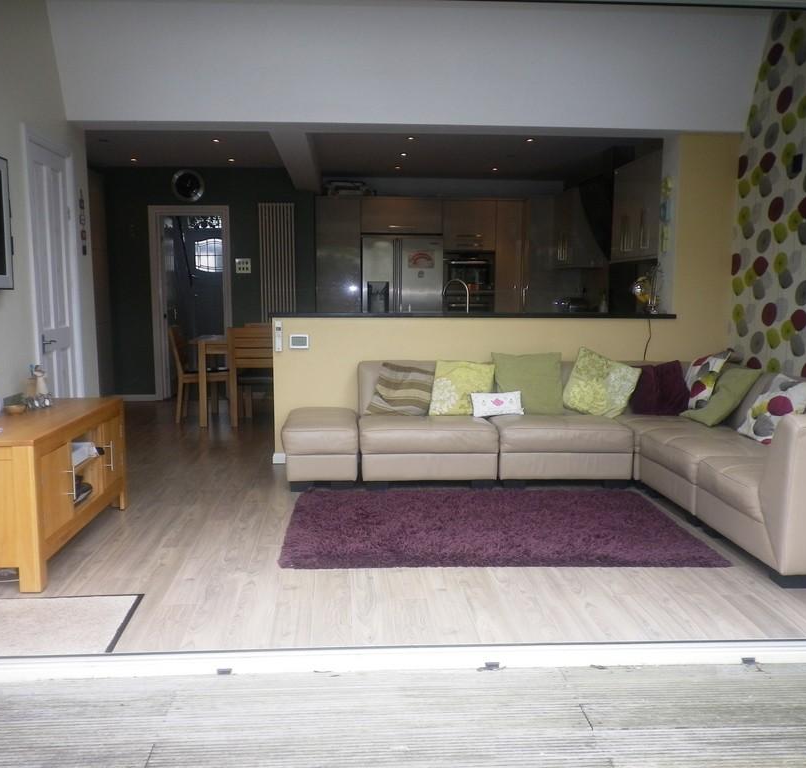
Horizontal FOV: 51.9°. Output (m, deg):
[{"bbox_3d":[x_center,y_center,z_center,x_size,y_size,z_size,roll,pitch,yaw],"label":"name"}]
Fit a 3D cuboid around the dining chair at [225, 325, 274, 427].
[{"bbox_3d":[-1.301,-0.085,7.469,0.450,0.870,0.580,0,7,-4],"label":"dining chair"}]

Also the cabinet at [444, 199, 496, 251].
[{"bbox_3d":[0.723,-1.795,9.490,0.590,0.550,0.560,0,7,-4],"label":"cabinet"}]

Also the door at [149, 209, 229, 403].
[{"bbox_3d":[-2.274,-0.862,8.941,0.840,2.060,0.120,0,7,-4],"label":"door"}]

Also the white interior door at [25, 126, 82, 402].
[{"bbox_3d":[-2.065,-0.391,4.907,0.060,2.010,0.720,0,6,-4],"label":"white interior door"}]

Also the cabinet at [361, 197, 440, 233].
[{"bbox_3d":[-0.024,-1.883,9.394,0.905,0.400,0.580,0,6,-4],"label":"cabinet"}]

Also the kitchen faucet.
[{"bbox_3d":[0.397,-0.598,6.187,0.210,0.370,0.060,0,7,3],"label":"kitchen faucet"}]

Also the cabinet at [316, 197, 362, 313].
[{"bbox_3d":[-0.720,-0.986,9.442,0.490,2.195,0.580,0,6,-4],"label":"cabinet"}]

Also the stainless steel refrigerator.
[{"bbox_3d":[-0.028,-0.787,9.567,0.910,1.770,0.720,0,7,-4],"label":"stainless steel refrigerator"}]

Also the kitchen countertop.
[{"bbox_3d":[0.488,-0.476,5.770,2.780,0.034,0.340,0,6,-4],"label":"kitchen countertop"}]

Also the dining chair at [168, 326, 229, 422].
[{"bbox_3d":[-1.819,-0.113,7.550,0.535,0.875,0.440,0,6,-4],"label":"dining chair"}]

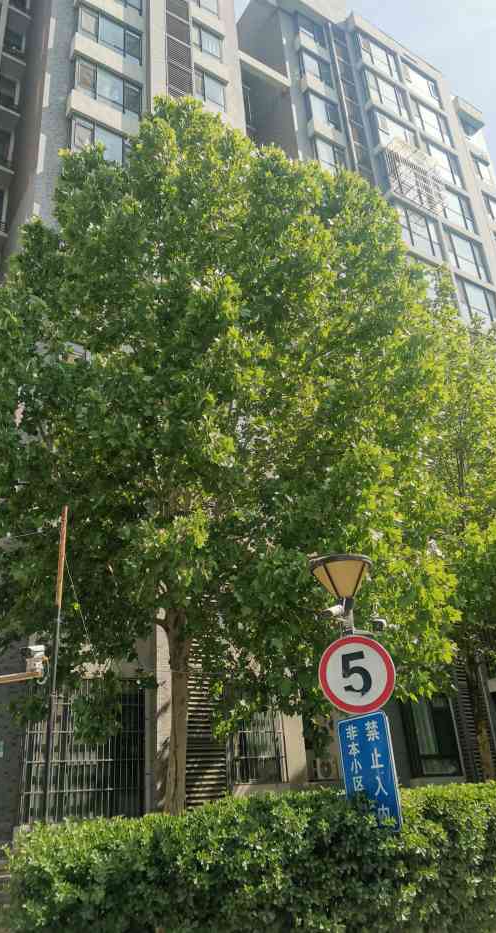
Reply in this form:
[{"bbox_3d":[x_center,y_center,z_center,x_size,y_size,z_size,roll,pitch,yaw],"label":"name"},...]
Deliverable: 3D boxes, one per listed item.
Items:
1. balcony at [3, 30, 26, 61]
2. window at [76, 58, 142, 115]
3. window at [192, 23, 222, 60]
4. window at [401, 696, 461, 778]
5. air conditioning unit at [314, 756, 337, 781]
[{"bbox_3d":[-8.872,-15.278,26.411,0.898,1.162,0.850,13,-31,-31],"label":"balcony"},{"bbox_3d":[-4.496,-12.186,22.641,2.276,1.602,0.200,13,-31,-31],"label":"window"},{"bbox_3d":[-1.615,-16.340,27.085,1.250,1.447,0.200,13,-31,-31],"label":"window"},{"bbox_3d":[4.896,7.263,18.909,2.016,2.093,0.200,13,-31,-31],"label":"window"},{"bbox_3d":[1.864,7.499,17.376,0.740,0.540,0.300,13,-31,-31],"label":"air conditioning unit"}]

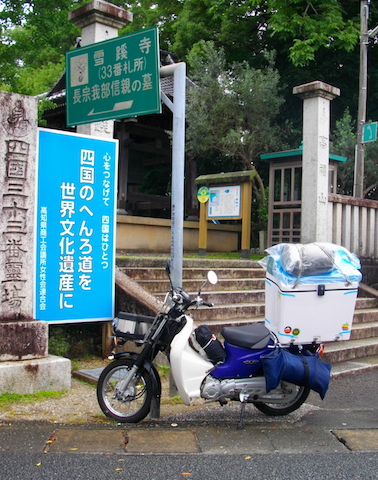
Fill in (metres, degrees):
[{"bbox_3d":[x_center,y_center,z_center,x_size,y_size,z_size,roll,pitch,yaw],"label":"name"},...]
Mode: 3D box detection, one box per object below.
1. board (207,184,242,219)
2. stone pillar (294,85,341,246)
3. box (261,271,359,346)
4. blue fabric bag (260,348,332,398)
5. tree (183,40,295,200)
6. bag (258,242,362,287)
[{"bbox_3d":[0.576,-0.622,9.550,0.040,0.485,0.680,1,0,-40],"label":"board"},{"bbox_3d":[2.101,-1.093,9.627,0.510,2.820,0.510,1,0,-40],"label":"stone pillar"},{"bbox_3d":[0.904,0.500,4.509,0.560,0.430,0.460,-2,9,-8],"label":"box"},{"bbox_3d":[0.796,0.977,4.380,0.500,0.355,0.210,1,0,-7],"label":"blue fabric bag"},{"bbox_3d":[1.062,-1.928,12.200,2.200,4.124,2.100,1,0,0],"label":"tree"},{"bbox_3d":[0.898,0.183,4.461,0.680,0.250,0.500,-2,9,-8],"label":"bag"}]

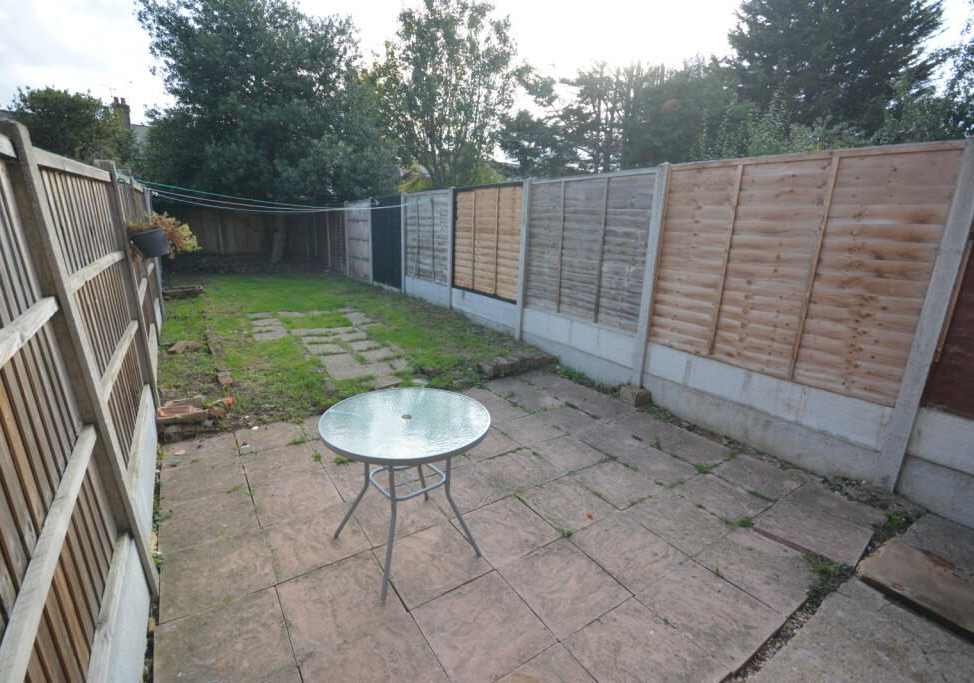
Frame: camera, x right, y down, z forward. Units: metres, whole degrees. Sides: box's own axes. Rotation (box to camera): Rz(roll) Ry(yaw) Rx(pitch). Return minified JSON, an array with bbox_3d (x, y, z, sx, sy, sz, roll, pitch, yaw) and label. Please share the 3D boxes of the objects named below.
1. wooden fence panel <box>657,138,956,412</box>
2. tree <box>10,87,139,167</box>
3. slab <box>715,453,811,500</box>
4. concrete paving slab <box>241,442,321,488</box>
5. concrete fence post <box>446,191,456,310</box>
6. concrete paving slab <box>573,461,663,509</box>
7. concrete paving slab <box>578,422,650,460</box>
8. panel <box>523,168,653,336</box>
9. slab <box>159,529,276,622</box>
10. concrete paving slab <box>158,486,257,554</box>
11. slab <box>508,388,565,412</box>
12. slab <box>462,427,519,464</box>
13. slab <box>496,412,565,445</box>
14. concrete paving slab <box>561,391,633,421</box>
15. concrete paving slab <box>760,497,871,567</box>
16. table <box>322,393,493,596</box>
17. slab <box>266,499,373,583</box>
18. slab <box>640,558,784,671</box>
[{"bbox_3d":[2.093,-0.555,3.218,0.050,1.556,1.830,-6,15,-33],"label":"wooden fence panel"},{"bbox_3d":[-11.529,-4.583,12.383,3.300,5.080,3.300,-9,18,-41],"label":"tree"},{"bbox_3d":[1.873,0.940,2.940,0.435,0.040,0.445,-7,16,-33],"label":"slab"},{"bbox_3d":[-1.389,0.845,2.929,0.445,0.040,0.445,-7,16,-33],"label":"concrete paving slab"},{"bbox_3d":[-0.592,-1.547,7.245,0.120,1.971,0.100,-7,16,-33],"label":"concrete fence post"},{"bbox_3d":[0.870,0.963,2.884,0.450,0.040,0.450,-6,16,-35],"label":"concrete paving slab"},{"bbox_3d":[0.990,0.812,3.410,0.425,0.050,0.450,-7,16,-33],"label":"concrete paving slab"},{"bbox_3d":[1.029,-1.000,4.733,0.050,1.549,1.820,-7,16,-33],"label":"panel"},{"bbox_3d":[-1.247,1.074,1.970,0.424,0.050,0.450,-7,16,-33],"label":"slab"},{"bbox_3d":[-1.521,0.978,2.341,0.446,0.050,0.450,-7,16,-33],"label":"concrete paving slab"},{"bbox_3d":[0.484,0.609,4.258,0.450,0.040,0.450,-6,16,-35],"label":"slab"},{"bbox_3d":[-0.025,0.805,3.293,0.450,0.050,0.450,-7,16,-33],"label":"slab"},{"bbox_3d":[0.355,0.748,3.536,0.445,0.040,0.445,-7,16,-33],"label":"slab"},{"bbox_3d":[1.085,0.672,4.024,0.450,0.050,0.450,-7,16,-33],"label":"concrete paving slab"},{"bbox_3d":[1.872,1.081,2.449,0.420,0.040,0.455,-11,19,-44],"label":"concrete paving slab"},{"bbox_3d":[-0.387,0.696,2.084,0.790,0.700,0.790,3,14,-1],"label":"table"},{"bbox_3d":[-0.878,1.023,2.180,0.450,0.040,0.450,-6,16,-35],"label":"slab"},{"bbox_3d":[0.962,1.174,1.854,0.445,0.050,0.420,-7,16,-33],"label":"slab"}]

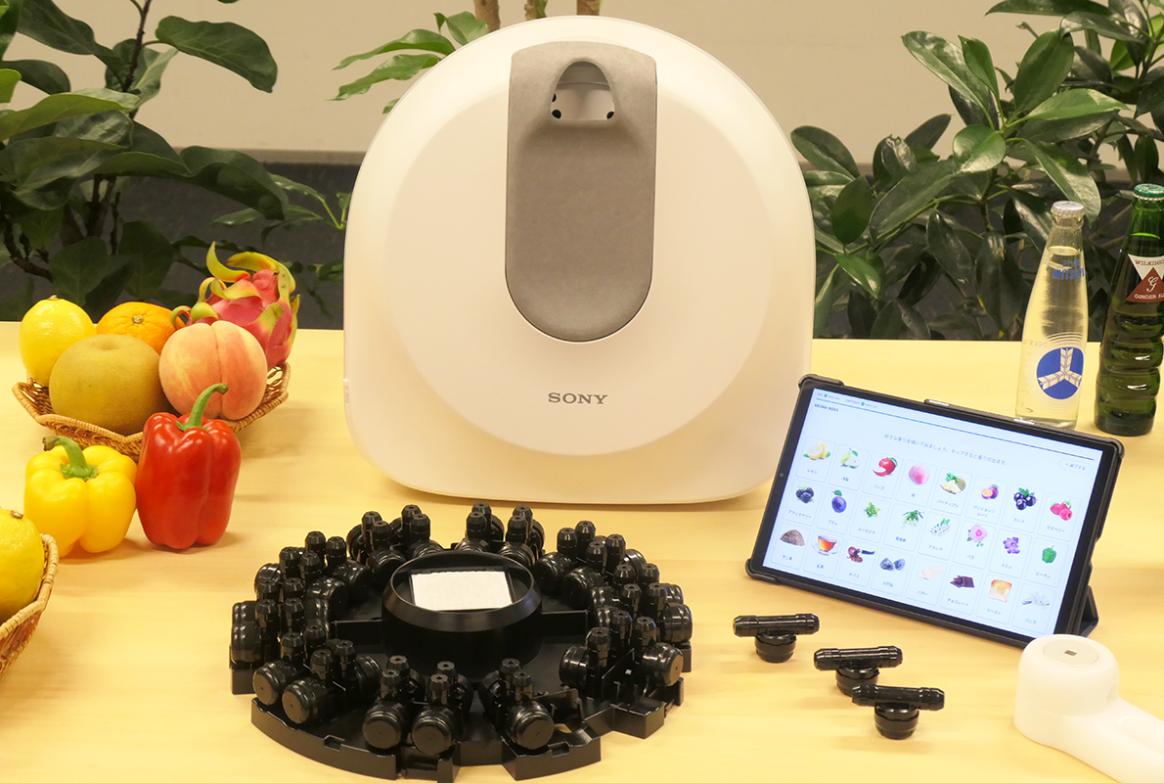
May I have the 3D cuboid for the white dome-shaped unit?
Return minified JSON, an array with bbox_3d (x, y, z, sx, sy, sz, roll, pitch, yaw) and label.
[{"bbox_3d":[-0.002,-0.110,1.618,0.373,0.381,0.188,1,20,0],"label":"white dome-shaped unit"}]

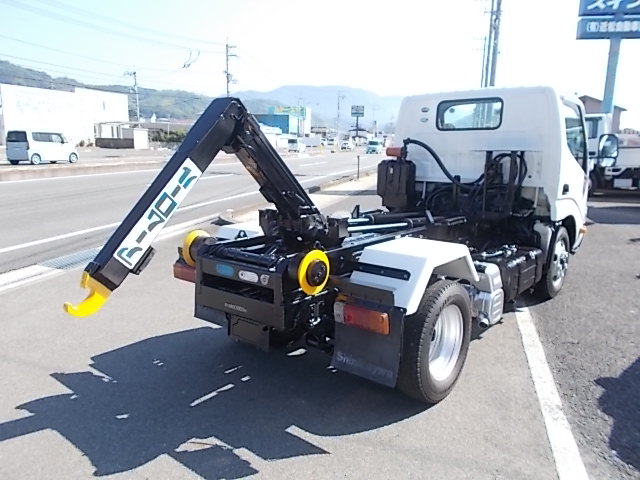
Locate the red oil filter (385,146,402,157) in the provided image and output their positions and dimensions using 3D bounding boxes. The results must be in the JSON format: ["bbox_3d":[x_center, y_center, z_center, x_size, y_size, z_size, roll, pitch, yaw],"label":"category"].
[{"bbox_3d":[0.769,-0.918,5.044,0.160,0.100,0.090,9,14,39],"label":"red oil filter"}]

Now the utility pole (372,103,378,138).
[{"bbox_3d":[13.900,-29.000,120.000,1.000,10.500,0.500,4,12,20],"label":"utility pole"}]

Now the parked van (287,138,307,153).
[{"bbox_3d":[-3.150,-13.200,67.200,1.500,1.880,3.600,3,12,16],"label":"parked van"}]

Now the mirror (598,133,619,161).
[{"bbox_3d":[2.893,-0.938,4.825,0.190,0.290,0.100,9,14,39],"label":"mirror"}]

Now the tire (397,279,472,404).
[{"bbox_3d":[0.664,0.574,2.860,0.210,0.720,0.720,9,14,39],"label":"tire"}]

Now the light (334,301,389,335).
[{"bbox_3d":[0.216,0.376,2.374,0.320,0.110,0.080,9,14,39],"label":"light"}]

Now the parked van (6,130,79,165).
[{"bbox_3d":[-15.600,-5.250,27.200,1.475,1.730,3.395,4,12,20],"label":"parked van"}]

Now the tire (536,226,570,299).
[{"bbox_3d":[2.262,0.206,4.768,0.200,0.720,0.720,9,14,39],"label":"tire"}]

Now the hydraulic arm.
[{"bbox_3d":[-0.518,-0.246,2.460,0.320,0.960,1.600,9,14,39],"label":"hydraulic arm"}]

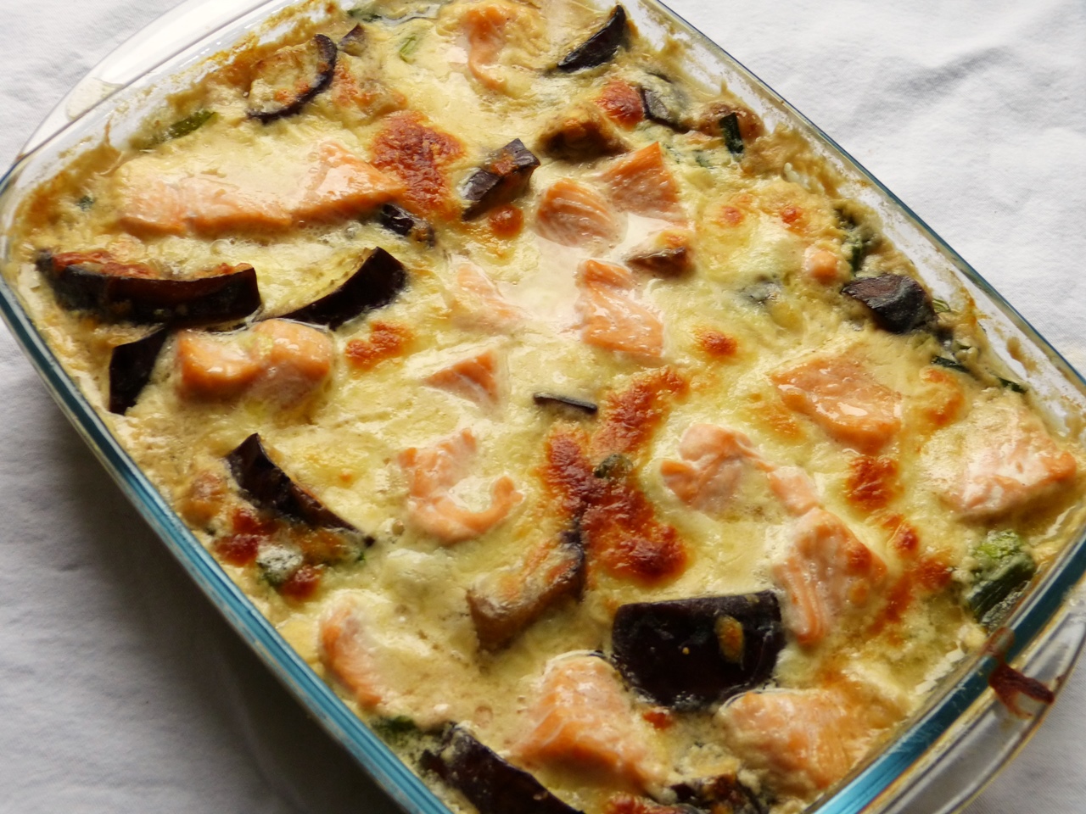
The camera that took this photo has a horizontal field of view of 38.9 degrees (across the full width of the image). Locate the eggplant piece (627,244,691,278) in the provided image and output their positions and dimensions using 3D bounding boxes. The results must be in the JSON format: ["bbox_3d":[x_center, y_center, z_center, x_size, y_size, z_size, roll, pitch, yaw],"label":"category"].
[{"bbox_3d":[0.037,-0.047,0.497,0.021,0.007,0.007,3,64,-1],"label":"eggplant piece"}]

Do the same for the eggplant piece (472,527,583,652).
[{"bbox_3d":[-0.005,0.053,0.444,0.031,0.020,0.016,-34,67,-18],"label":"eggplant piece"}]

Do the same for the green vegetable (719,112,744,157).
[{"bbox_3d":[0.063,-0.092,0.517,0.005,0.005,0.013,-11,65,-7],"label":"green vegetable"}]

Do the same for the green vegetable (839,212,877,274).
[{"bbox_3d":[0.103,-0.054,0.503,0.009,0.009,0.017,-6,64,-5],"label":"green vegetable"}]

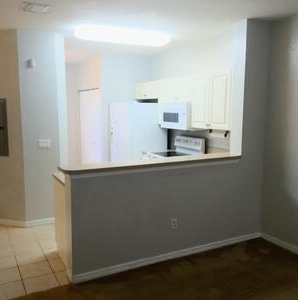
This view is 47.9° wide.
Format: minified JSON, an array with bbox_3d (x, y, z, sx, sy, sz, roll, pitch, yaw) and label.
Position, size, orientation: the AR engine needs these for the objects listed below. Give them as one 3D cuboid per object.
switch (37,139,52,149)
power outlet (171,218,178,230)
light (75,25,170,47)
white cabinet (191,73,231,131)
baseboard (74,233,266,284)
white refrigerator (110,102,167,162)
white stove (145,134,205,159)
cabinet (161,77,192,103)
[{"bbox_3d":[-1.472,-0.084,4.737,0.180,0.117,0.012,-4,9,-27],"label":"switch"},{"bbox_3d":[0.293,0.828,3.745,0.073,0.115,0.012,-4,9,-27],"label":"power outlet"},{"bbox_3d":[-0.340,-1.545,4.568,1.330,0.120,0.360,-4,9,-27],"label":"light"},{"bbox_3d":[0.996,-0.672,4.725,0.325,0.745,0.900,-4,9,-27],"label":"white cabinet"},{"bbox_3d":[0.364,1.190,3.830,2.513,0.080,0.015,-4,9,-27],"label":"baseboard"},{"bbox_3d":[-0.187,0.003,6.332,0.780,1.750,0.840,-4,9,-27],"label":"white refrigerator"},{"bbox_3d":[0.429,0.402,5.519,0.700,1.180,0.760,-4,9,-27],"label":"white stove"},{"bbox_3d":[0.595,-0.961,5.453,0.325,0.368,0.810,-4,9,-27],"label":"cabinet"}]

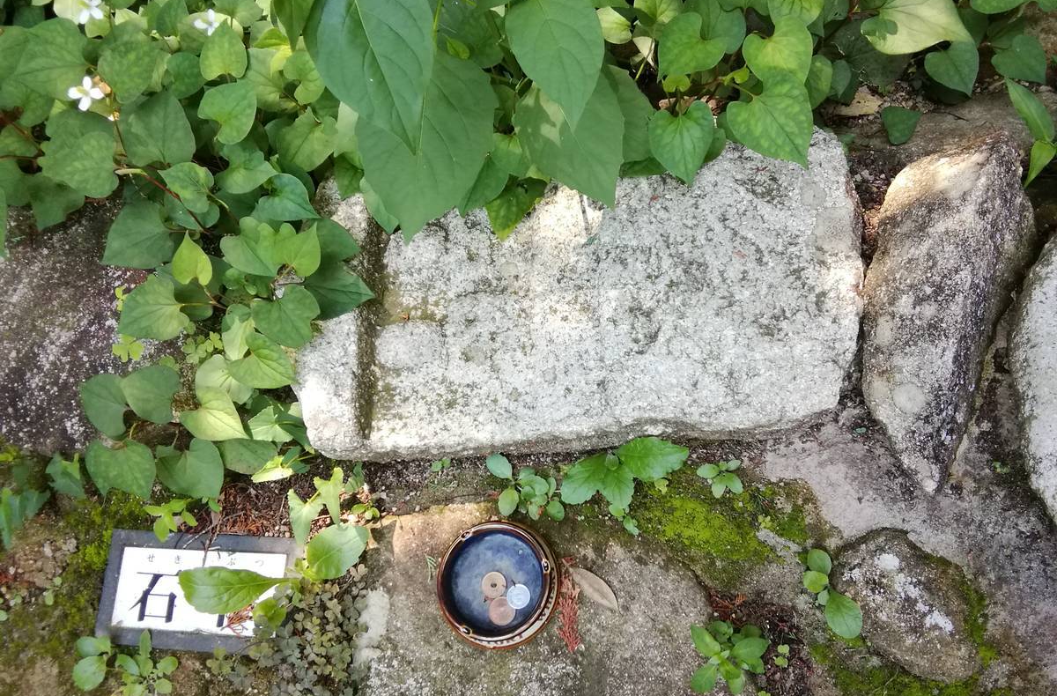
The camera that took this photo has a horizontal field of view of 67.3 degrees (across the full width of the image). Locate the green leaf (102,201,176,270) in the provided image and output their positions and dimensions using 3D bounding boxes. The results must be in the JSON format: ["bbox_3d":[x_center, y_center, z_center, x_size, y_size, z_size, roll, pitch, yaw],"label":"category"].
[{"bbox_3d":[-0.365,-0.106,0.745,0.072,0.013,0.065,-28,79,-5],"label":"green leaf"}]

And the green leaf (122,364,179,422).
[{"bbox_3d":[-0.346,0.040,0.725,0.051,0.014,0.051,19,75,-11],"label":"green leaf"}]

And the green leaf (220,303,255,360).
[{"bbox_3d":[-0.266,-0.014,0.730,0.032,0.011,0.053,-8,80,-6],"label":"green leaf"}]

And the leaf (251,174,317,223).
[{"bbox_3d":[-0.218,-0.135,0.715,0.057,0.018,0.050,31,84,7],"label":"leaf"}]

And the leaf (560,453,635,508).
[{"bbox_3d":[0.066,0.122,0.714,0.058,0.020,0.060,35,79,12],"label":"leaf"}]

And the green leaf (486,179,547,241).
[{"bbox_3d":[-0.014,-0.132,0.745,0.052,0.018,0.065,15,95,-1],"label":"green leaf"}]

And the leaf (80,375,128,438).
[{"bbox_3d":[-0.390,0.047,0.737,0.059,0.011,0.057,22,75,-3],"label":"leaf"}]

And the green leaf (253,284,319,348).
[{"bbox_3d":[-0.210,-0.025,0.705,0.048,0.012,0.060,-31,83,-8],"label":"green leaf"}]

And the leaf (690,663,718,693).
[{"bbox_3d":[0.142,0.271,0.650,0.017,0.007,0.028,36,83,9],"label":"leaf"}]

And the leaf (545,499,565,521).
[{"bbox_3d":[0.024,0.141,0.695,0.016,0.005,0.020,-29,74,-6],"label":"leaf"}]

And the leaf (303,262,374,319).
[{"bbox_3d":[-0.173,-0.052,0.715,0.072,0.014,0.053,12,79,5],"label":"leaf"}]

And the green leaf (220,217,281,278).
[{"bbox_3d":[-0.261,-0.095,0.745,0.064,0.013,0.048,42,82,4],"label":"green leaf"}]

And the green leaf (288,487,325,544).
[{"bbox_3d":[-0.196,0.149,0.700,0.030,0.013,0.049,2,87,0],"label":"green leaf"}]

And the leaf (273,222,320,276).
[{"bbox_3d":[-0.204,-0.087,0.705,0.046,0.016,0.047,30,91,13],"label":"leaf"}]

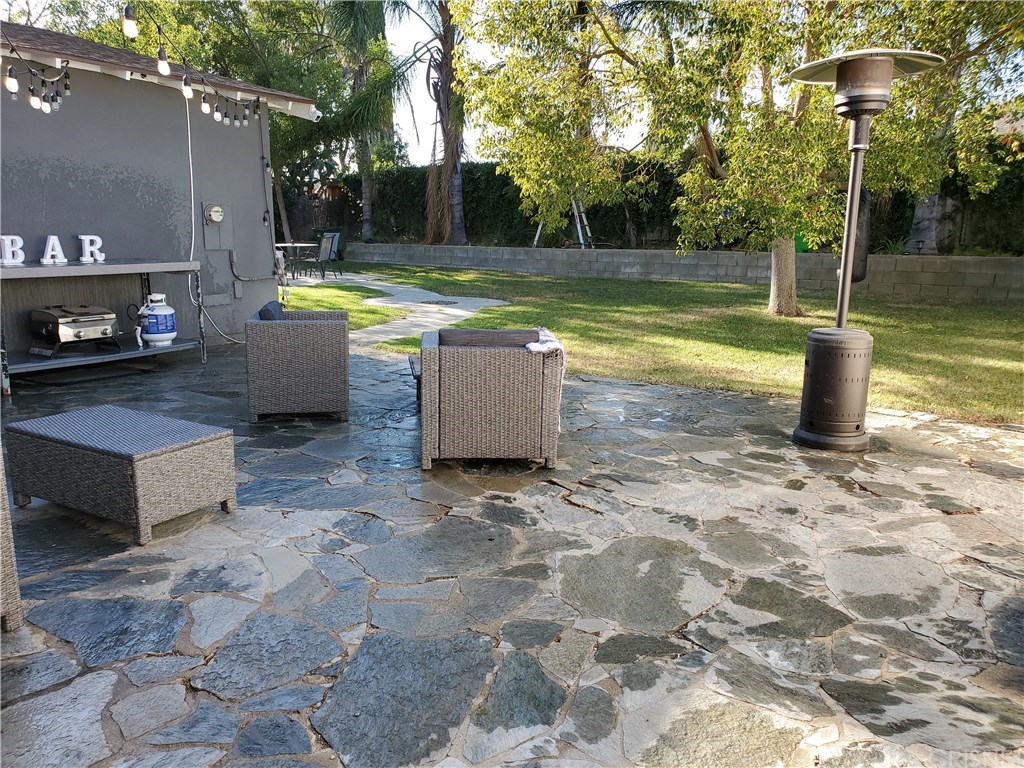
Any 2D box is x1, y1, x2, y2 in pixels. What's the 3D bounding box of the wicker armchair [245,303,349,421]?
[{"bbox_3d":[-1.494,-0.173,5.484,0.641,0.710,0.728,-2,12,-10],"label":"wicker armchair"}]

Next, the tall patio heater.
[{"bbox_3d":[1.960,-0.728,4.490,0.800,2.240,0.800,0,12,0],"label":"tall patio heater"}]

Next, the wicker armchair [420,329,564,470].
[{"bbox_3d":[-0.144,0.050,4.466,0.732,0.710,0.641,-1,12,-5],"label":"wicker armchair"}]

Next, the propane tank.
[{"bbox_3d":[-3.202,-0.583,6.980,0.315,0.455,0.315,-4,13,-21],"label":"propane tank"}]

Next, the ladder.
[{"bbox_3d":[1.185,-4.062,17.700,1.400,2.100,0.550,5,13,23],"label":"ladder"}]

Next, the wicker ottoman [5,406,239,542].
[{"bbox_3d":[-1.821,0.391,3.596,0.955,0.390,0.503,7,14,29],"label":"wicker ottoman"}]

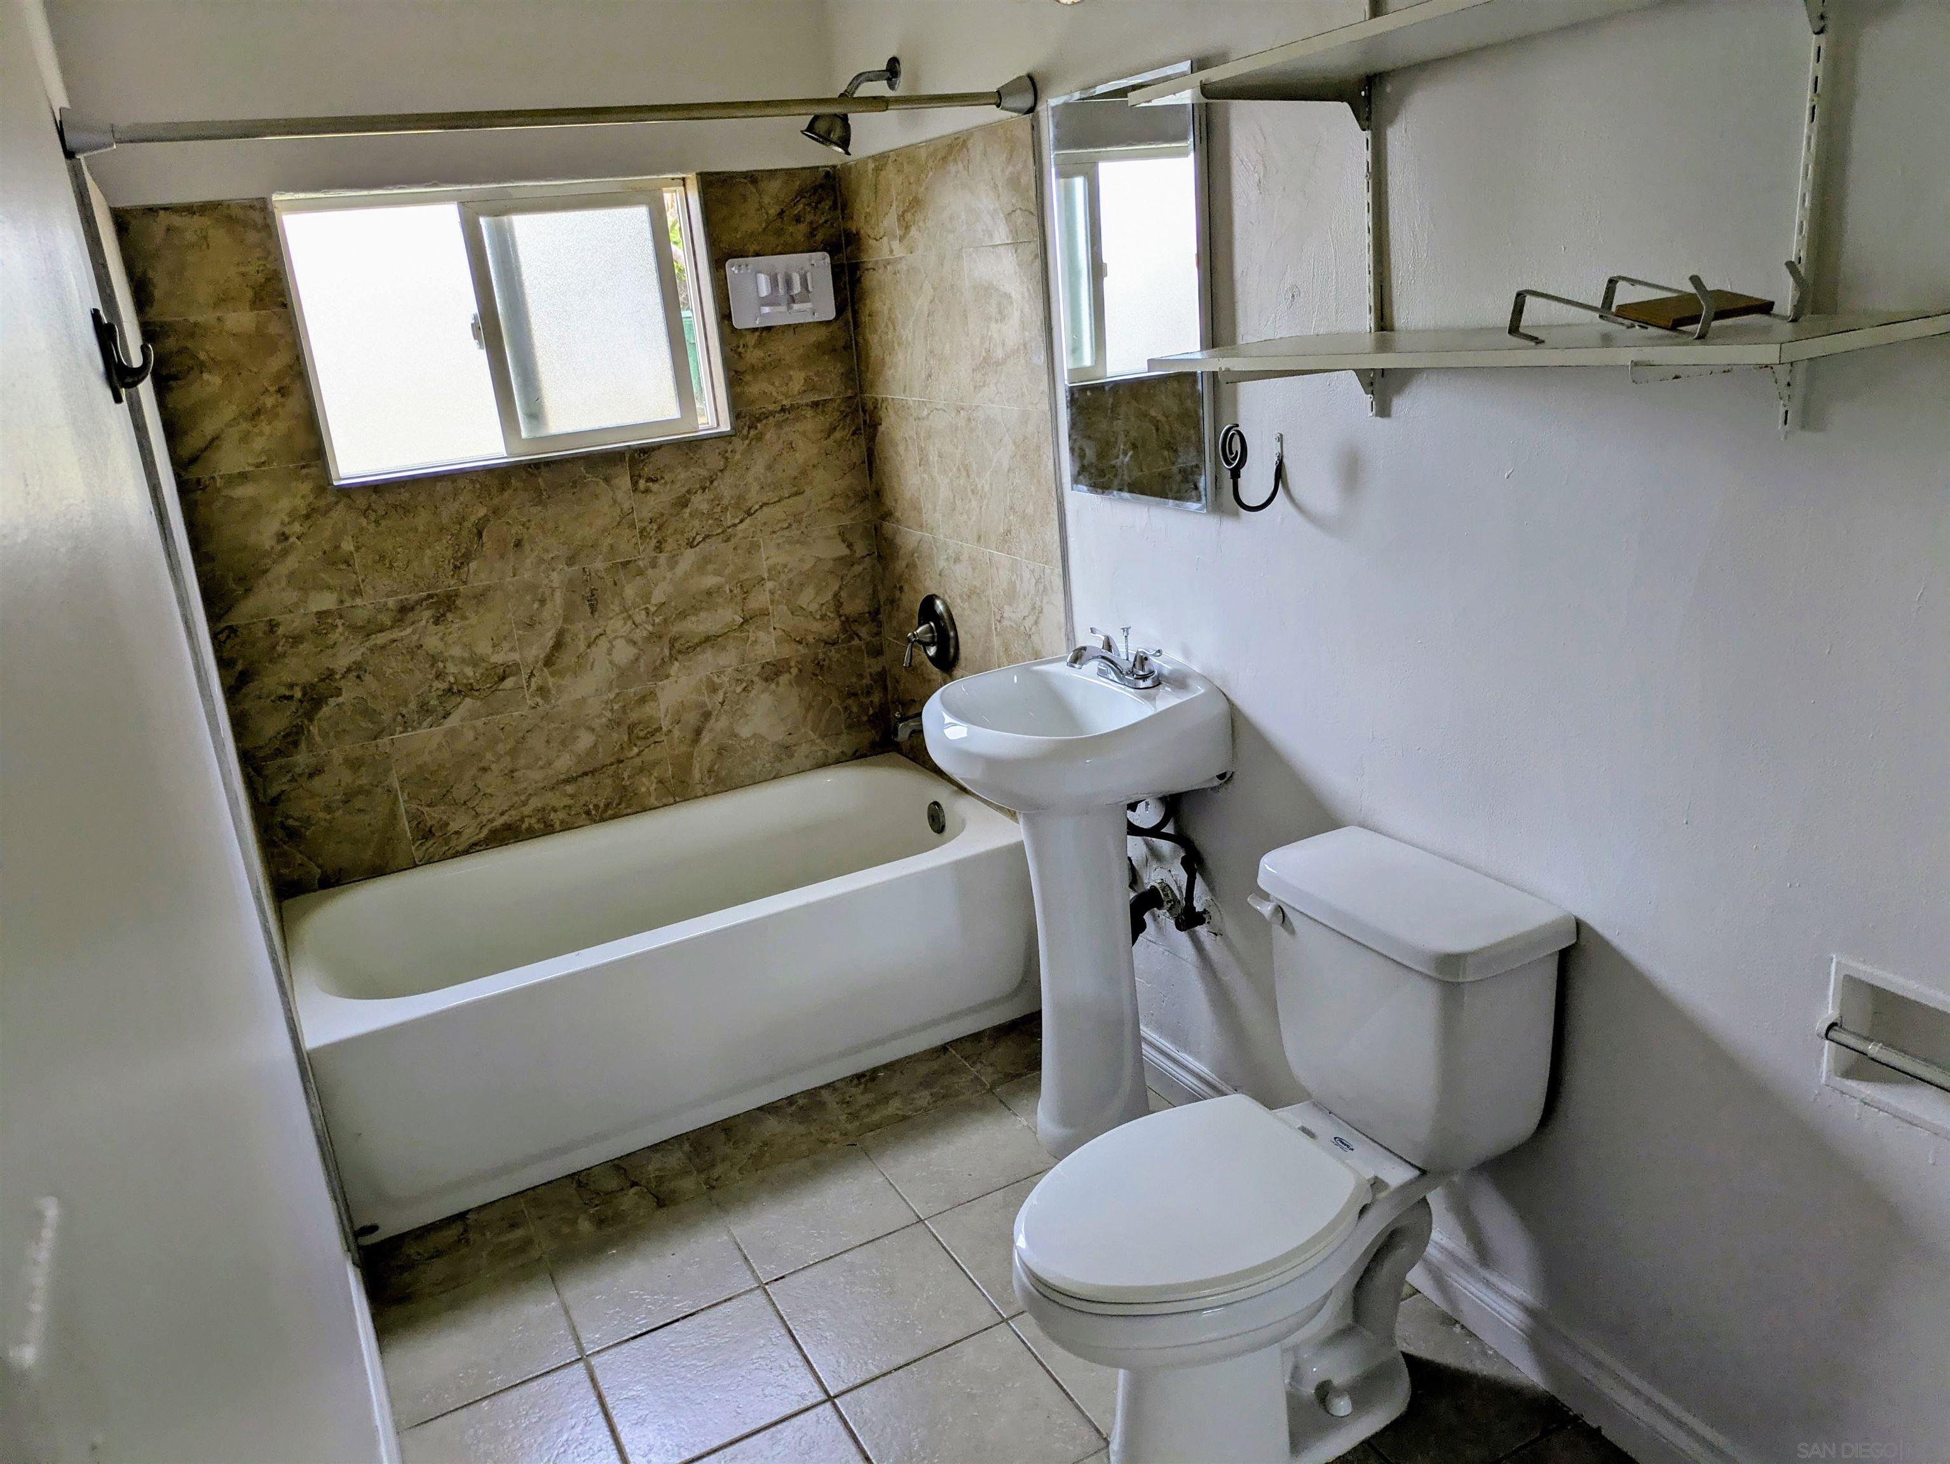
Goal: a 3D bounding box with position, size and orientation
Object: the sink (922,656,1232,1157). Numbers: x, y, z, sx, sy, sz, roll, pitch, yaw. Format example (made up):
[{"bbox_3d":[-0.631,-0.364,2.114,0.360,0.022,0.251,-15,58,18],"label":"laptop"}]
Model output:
[{"bbox_3d":[0.182,0.349,2.583,0.440,0.910,0.451,-14,20,-25],"label":"sink"}]

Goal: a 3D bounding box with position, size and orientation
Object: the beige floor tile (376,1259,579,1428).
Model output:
[{"bbox_3d":[-0.828,1.008,2.329,0.294,0.010,0.294,-14,20,-25],"label":"beige floor tile"}]

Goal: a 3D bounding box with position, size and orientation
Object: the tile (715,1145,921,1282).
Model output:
[{"bbox_3d":[-0.292,0.876,2.584,0.297,0.010,0.294,-14,20,-25],"label":"tile"}]

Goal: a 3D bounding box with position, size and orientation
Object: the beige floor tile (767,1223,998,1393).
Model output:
[{"bbox_3d":[-0.153,0.947,2.329,0.297,0.010,0.296,-14,20,-25],"label":"beige floor tile"}]

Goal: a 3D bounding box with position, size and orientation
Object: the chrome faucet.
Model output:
[{"bbox_3d":[0.230,-0.120,2.476,0.150,0.100,0.164,-14,20,-25],"label":"chrome faucet"}]

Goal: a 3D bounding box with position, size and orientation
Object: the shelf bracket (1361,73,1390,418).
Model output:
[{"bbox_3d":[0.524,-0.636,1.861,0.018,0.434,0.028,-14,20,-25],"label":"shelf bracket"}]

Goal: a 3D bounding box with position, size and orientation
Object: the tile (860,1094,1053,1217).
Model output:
[{"bbox_3d":[-0.027,0.811,2.711,0.297,0.010,0.294,-14,20,-25],"label":"tile"}]

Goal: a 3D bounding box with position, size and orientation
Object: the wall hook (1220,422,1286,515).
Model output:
[{"bbox_3d":[0.422,-0.396,2.113,0.088,0.140,0.066,-14,20,-25],"label":"wall hook"}]

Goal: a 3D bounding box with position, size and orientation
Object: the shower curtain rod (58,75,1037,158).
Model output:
[{"bbox_3d":[-0.579,-0.986,2.239,1.507,0.066,0.066,-14,20,-25],"label":"shower curtain rod"}]

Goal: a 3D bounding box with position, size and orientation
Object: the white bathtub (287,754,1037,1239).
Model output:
[{"bbox_3d":[-0.664,0.500,3.144,1.494,0.420,0.740,-14,20,-25],"label":"white bathtub"}]

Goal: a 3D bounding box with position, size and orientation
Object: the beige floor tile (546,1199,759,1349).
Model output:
[{"bbox_3d":[-0.561,0.942,2.457,0.305,0.010,0.294,-14,20,-25],"label":"beige floor tile"}]

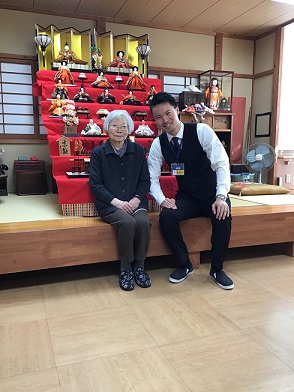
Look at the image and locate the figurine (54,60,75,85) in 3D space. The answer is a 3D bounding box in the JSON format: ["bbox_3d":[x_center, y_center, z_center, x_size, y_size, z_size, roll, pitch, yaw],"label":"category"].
[{"bbox_3d":[-0.796,-1.188,3.400,0.184,0.228,0.140,-3,9,-21],"label":"figurine"}]

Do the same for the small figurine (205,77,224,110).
[{"bbox_3d":[0.876,-1.321,4.547,0.232,0.427,0.140,-3,9,-21],"label":"small figurine"}]

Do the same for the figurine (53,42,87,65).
[{"bbox_3d":[-0.796,-1.468,3.617,0.335,0.237,0.220,-3,9,-21],"label":"figurine"}]

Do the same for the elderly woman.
[{"bbox_3d":[-0.170,0.013,2.411,0.460,1.185,0.520,-1,8,-13],"label":"elderly woman"}]

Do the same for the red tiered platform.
[{"bbox_3d":[-0.321,-0.562,3.328,1.260,1.250,1.280,-3,9,-21],"label":"red tiered platform"}]

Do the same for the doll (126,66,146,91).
[{"bbox_3d":[-0.108,-1.223,3.657,0.201,0.248,0.140,-3,9,-21],"label":"doll"}]

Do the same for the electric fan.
[{"bbox_3d":[1.458,-0.381,4.514,0.390,0.587,0.350,4,9,25],"label":"electric fan"}]

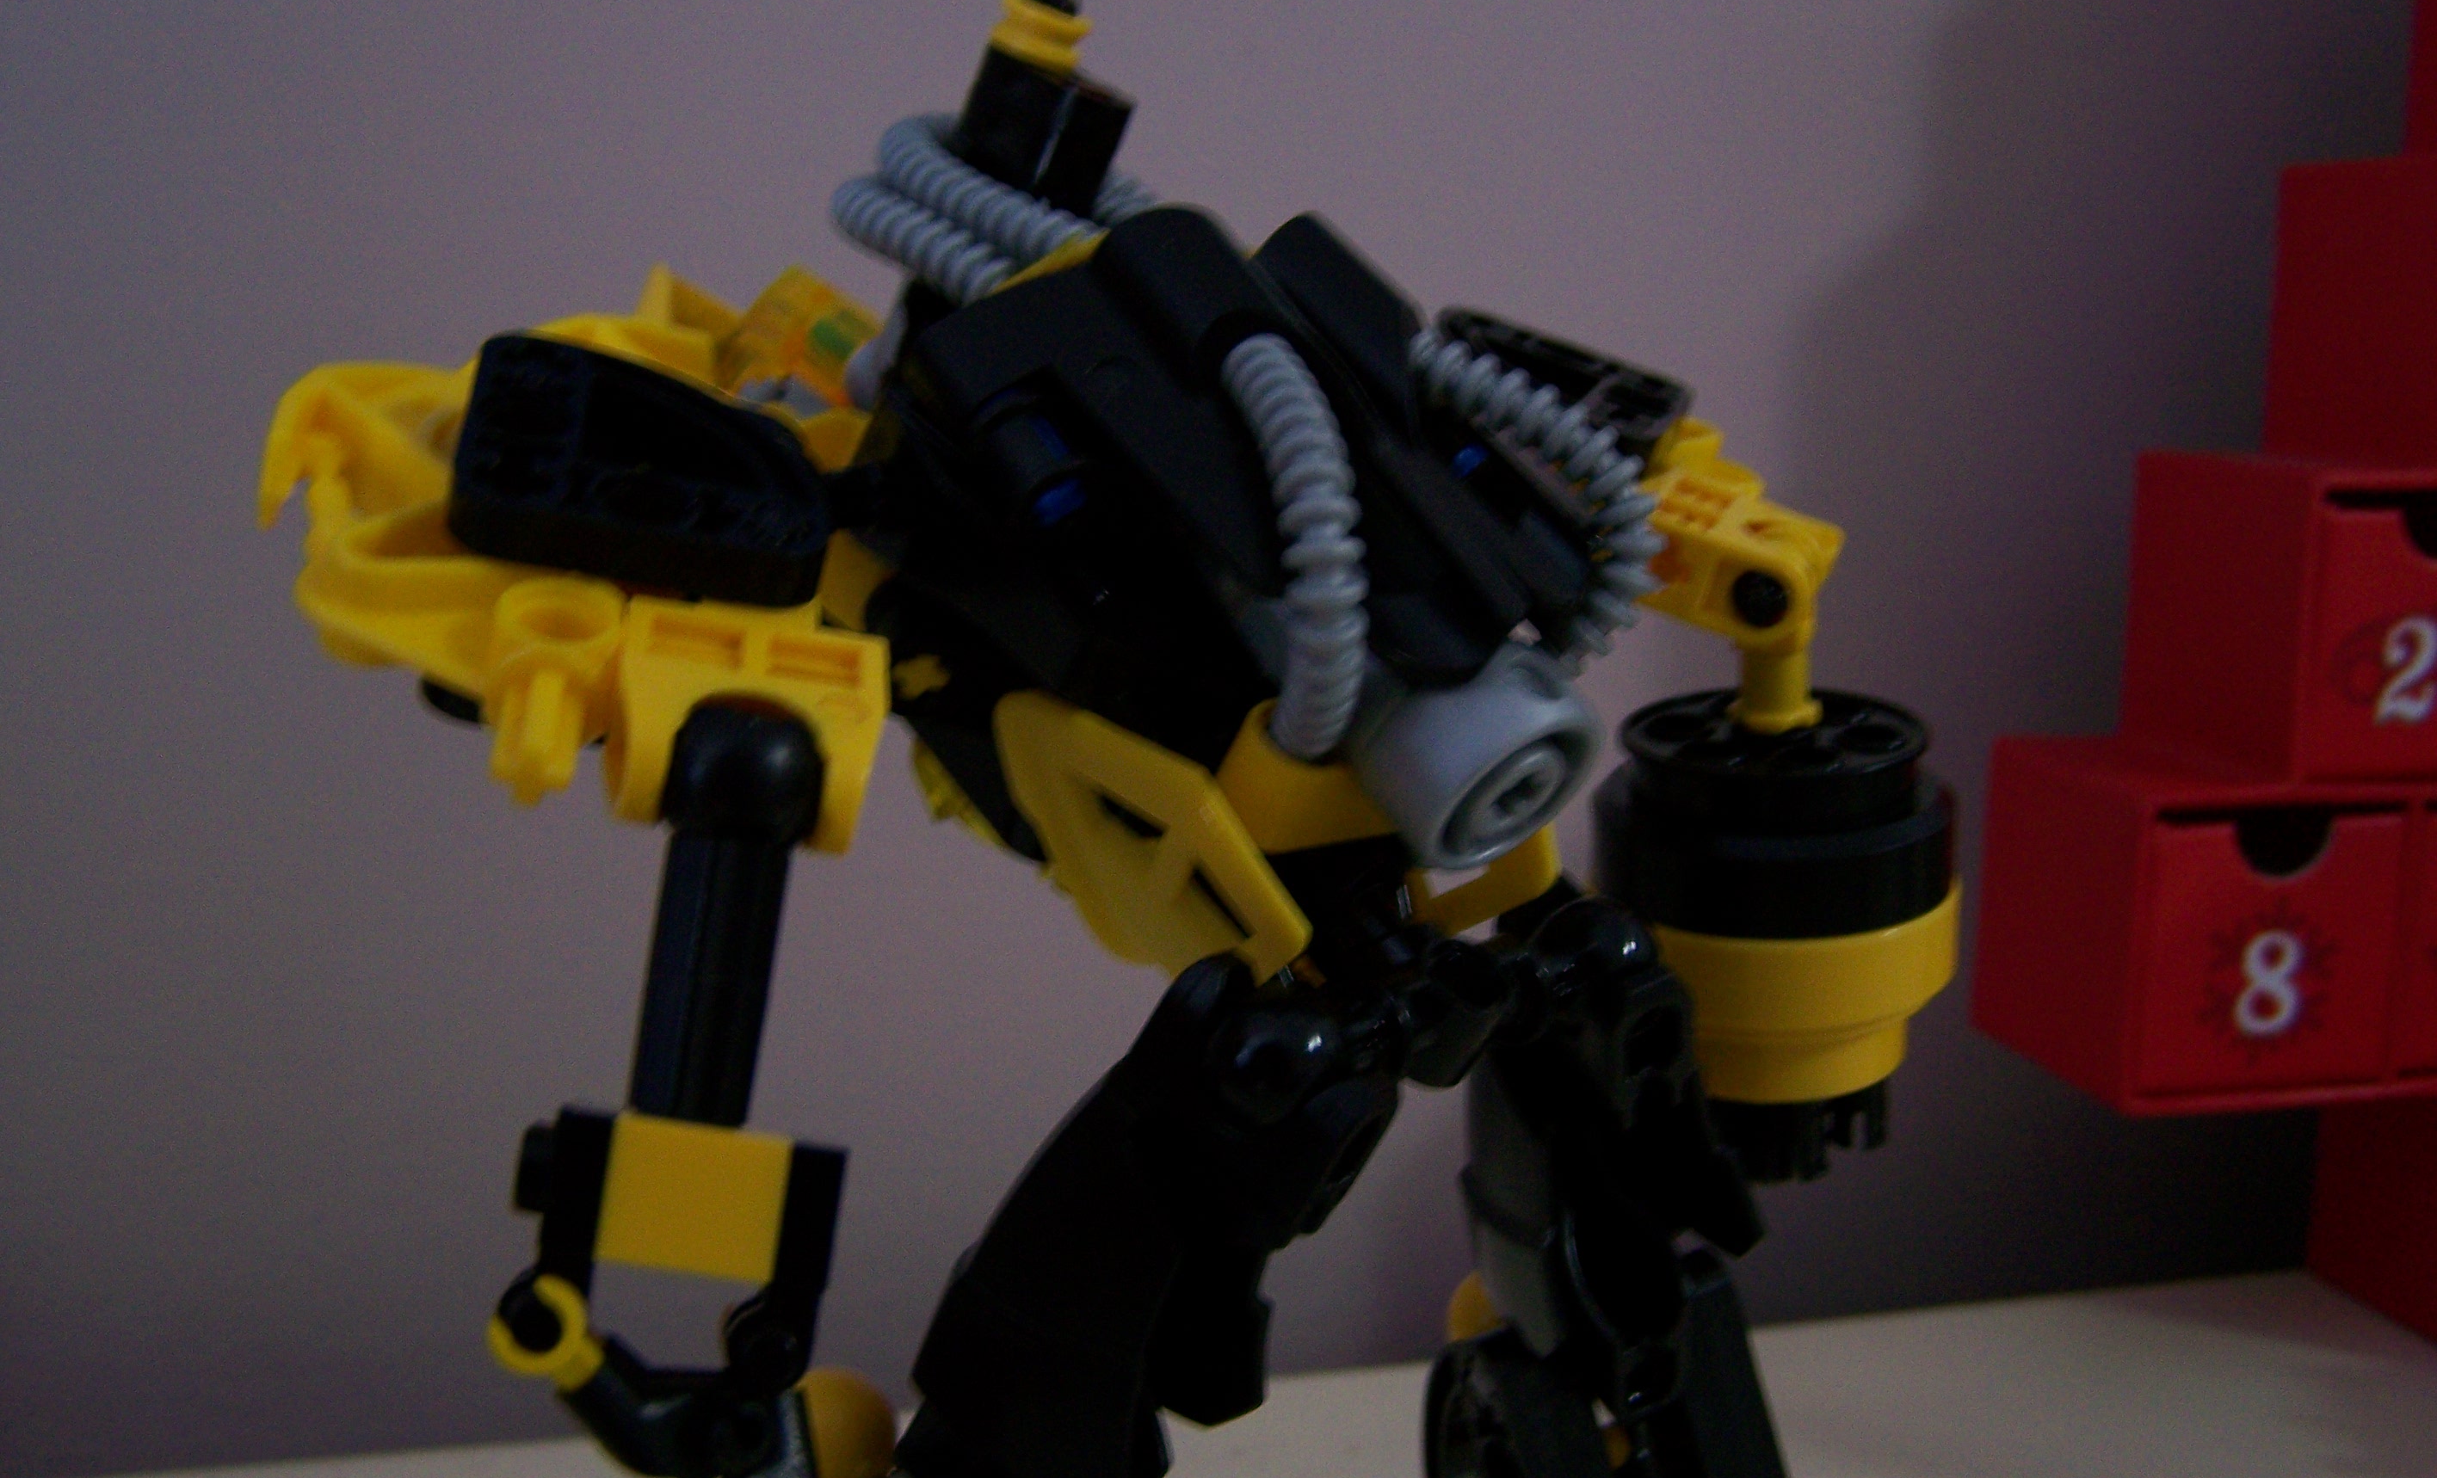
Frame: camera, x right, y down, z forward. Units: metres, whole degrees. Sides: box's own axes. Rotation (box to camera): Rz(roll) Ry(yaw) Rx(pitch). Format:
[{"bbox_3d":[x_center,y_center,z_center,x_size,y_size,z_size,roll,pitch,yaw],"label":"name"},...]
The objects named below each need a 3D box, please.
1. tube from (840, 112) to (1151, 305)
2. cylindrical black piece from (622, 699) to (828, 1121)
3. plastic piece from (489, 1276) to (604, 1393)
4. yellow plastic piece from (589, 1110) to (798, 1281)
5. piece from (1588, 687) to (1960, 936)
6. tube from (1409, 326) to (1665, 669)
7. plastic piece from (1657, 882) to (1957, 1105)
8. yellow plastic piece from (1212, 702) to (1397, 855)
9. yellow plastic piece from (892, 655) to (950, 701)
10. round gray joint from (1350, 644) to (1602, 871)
[{"bbox_3d":[-0.019,-0.044,0.223,0.025,0.013,0.018,19,13,0],"label":"tube"},{"bbox_3d":[-0.028,0.010,0.150,0.009,0.025,0.009,9,-5,0],"label":"cylindrical black piece"},{"bbox_3d":[-0.038,0.033,0.149,0.006,0.005,0.004,45,4,0],"label":"plastic piece"},{"bbox_3d":[-0.029,0.026,0.149,0.010,0.008,0.008,9,-6,-1],"label":"yellow plastic piece"},{"bbox_3d":[0.046,0.006,0.223,0.030,0.013,0.030,-3,16,0],"label":"piece"},{"bbox_3d":[0.024,-0.018,0.197,0.009,0.026,0.015,-25,0,-34],"label":"tube"},{"bbox_3d":[0.047,0.020,0.227,0.031,0.017,0.031,-3,16,0],"label":"plastic piece"},{"bbox_3d":[0.005,0.003,0.166,0.013,0.009,0.011,10,9,-14],"label":"yellow plastic piece"},{"bbox_3d":[-0.024,-0.005,0.217,0.005,0.005,0.005,21,0,18],"label":"yellow plastic piece"},{"bbox_3d":[0.017,0.001,0.180,0.012,0.016,0.015,49,31,19],"label":"round gray joint"}]

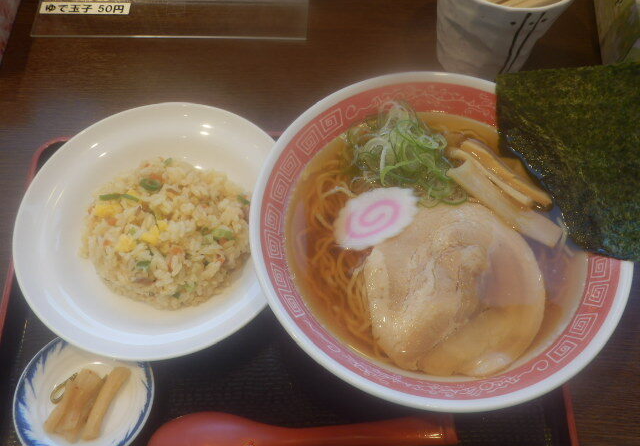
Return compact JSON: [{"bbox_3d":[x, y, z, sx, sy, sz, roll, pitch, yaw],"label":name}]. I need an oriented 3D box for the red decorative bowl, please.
[{"bbox_3d":[0.069,0.017,0.426,0.214,0.081,0.214,-1,63,2],"label":"red decorative bowl"}]

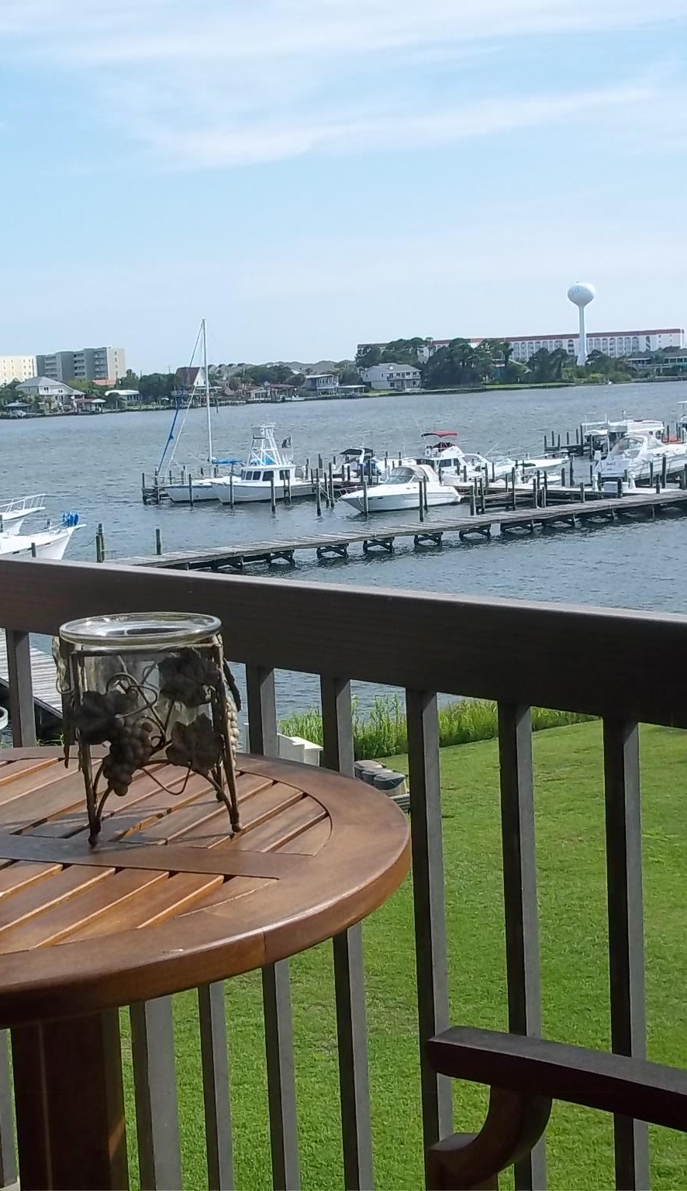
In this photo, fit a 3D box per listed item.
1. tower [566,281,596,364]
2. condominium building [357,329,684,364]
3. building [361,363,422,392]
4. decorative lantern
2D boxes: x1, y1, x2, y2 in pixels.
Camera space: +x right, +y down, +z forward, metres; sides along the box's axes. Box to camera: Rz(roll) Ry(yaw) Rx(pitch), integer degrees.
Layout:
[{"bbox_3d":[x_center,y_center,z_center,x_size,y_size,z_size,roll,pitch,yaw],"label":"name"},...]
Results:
[{"bbox_3d":[105.649,-118.787,731.358,12.100,40.700,12.100,-3,8,0],"label":"tower"},{"bbox_3d":[91.275,-123.624,849.687,168.000,18.500,20.000,-3,8,-1],"label":"condominium building"},{"bbox_3d":[14.565,-64.697,490.858,13.500,8.600,11.000,-10,10,-42],"label":"building"},{"bbox_3d":[-0.239,0.158,2.018,0.208,0.242,0.205,-4,8,-12],"label":"decorative lantern"}]

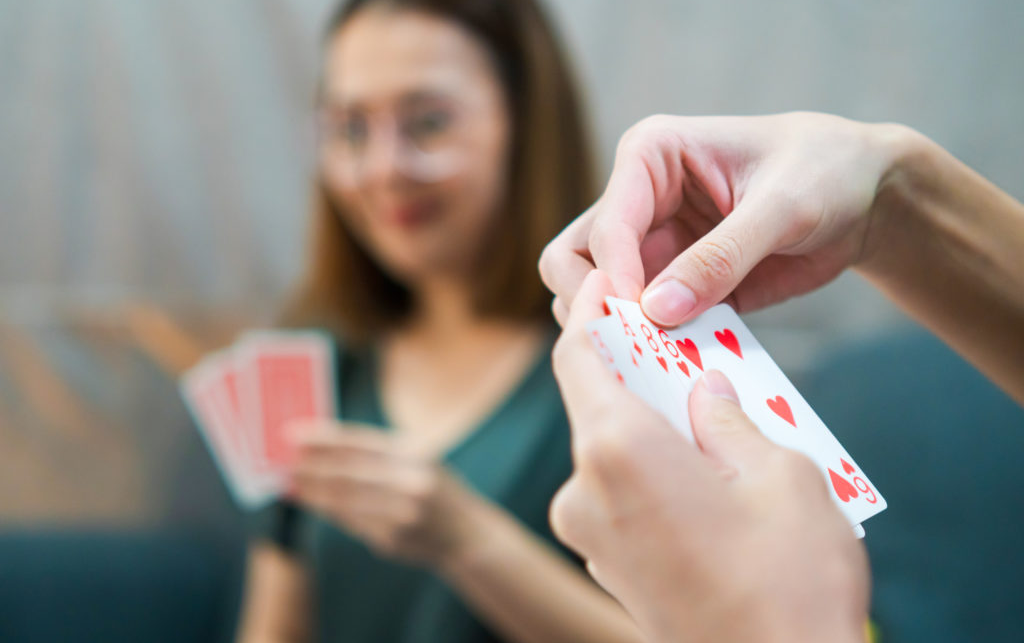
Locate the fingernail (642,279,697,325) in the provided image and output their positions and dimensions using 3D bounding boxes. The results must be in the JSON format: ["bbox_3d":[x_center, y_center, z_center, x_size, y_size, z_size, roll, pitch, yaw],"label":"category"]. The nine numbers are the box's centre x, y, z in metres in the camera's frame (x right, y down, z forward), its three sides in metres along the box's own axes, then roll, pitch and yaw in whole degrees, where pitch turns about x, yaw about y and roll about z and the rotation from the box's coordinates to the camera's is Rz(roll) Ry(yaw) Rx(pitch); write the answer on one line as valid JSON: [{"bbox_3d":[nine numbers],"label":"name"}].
[{"bbox_3d":[0.050,-0.006,0.468,0.015,0.014,0.004,-44,-4,-17],"label":"fingernail"}]

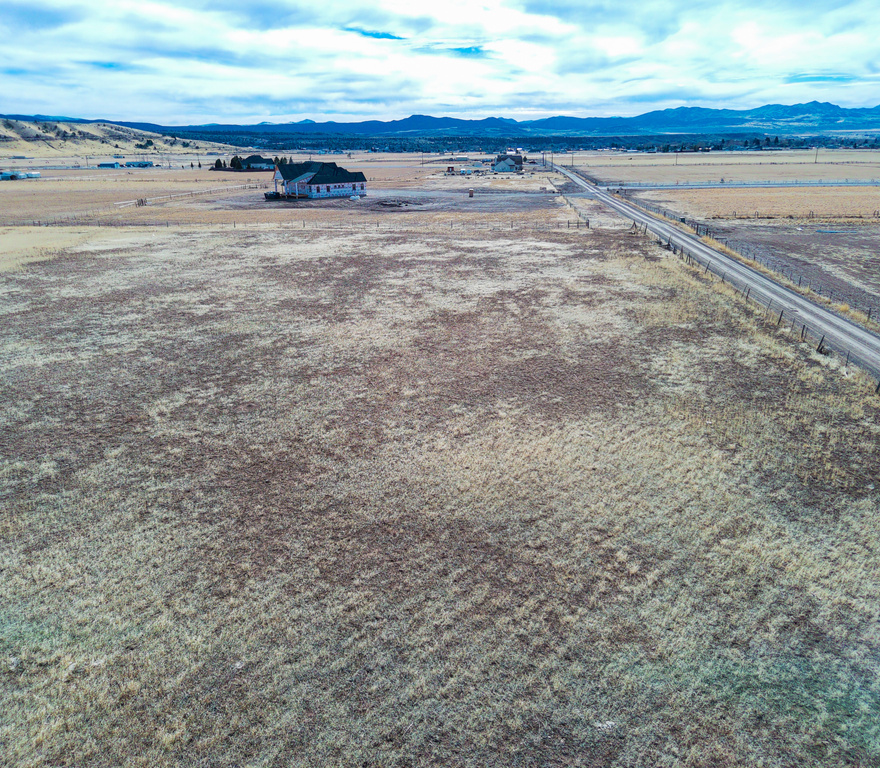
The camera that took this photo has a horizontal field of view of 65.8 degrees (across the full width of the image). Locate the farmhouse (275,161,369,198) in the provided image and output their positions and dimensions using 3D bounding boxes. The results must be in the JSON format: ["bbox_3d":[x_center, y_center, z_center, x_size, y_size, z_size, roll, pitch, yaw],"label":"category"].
[{"bbox_3d":[-34.960,-59.397,197.319,20.828,9.200,18.500,-13,24,-32],"label":"farmhouse"}]

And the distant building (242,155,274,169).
[{"bbox_3d":[-97.649,-119.873,367.714,14.000,6.700,12.000,2,20,5],"label":"distant building"}]

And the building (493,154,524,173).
[{"bbox_3d":[35.175,-112.771,347.831,15.500,7.800,12.500,2,20,5],"label":"building"}]

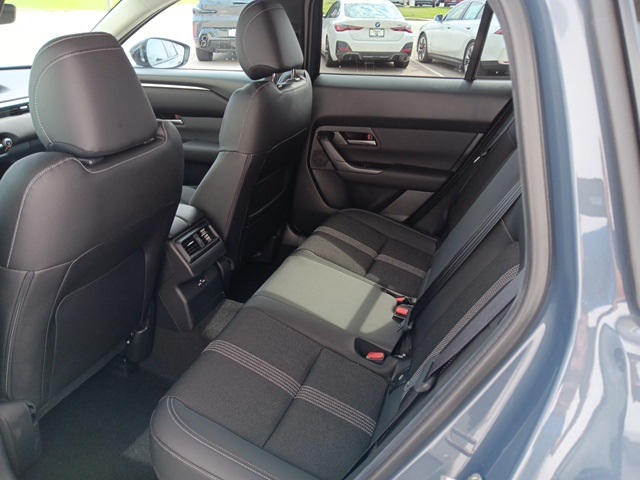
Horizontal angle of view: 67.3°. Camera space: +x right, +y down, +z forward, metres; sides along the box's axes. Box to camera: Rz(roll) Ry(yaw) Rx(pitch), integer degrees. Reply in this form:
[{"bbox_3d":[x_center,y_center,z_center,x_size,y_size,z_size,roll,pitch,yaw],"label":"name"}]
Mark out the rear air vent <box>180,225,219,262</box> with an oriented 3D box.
[{"bbox_3d":[-0.365,0.012,1.433,0.030,0.066,0.148,-29,12,33],"label":"rear air vent"}]

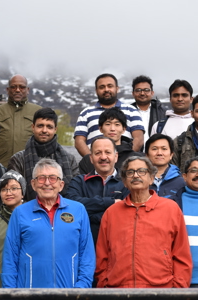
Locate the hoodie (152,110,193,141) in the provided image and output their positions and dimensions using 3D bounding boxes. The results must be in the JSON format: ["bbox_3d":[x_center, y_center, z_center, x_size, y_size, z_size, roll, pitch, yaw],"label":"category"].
[{"bbox_3d":[0.610,0.003,9.950,0.460,0.620,0.270,-1,-9,4],"label":"hoodie"}]

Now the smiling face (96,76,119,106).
[{"bbox_3d":[0.064,-0.444,9.950,0.165,0.228,0.190,-5,-9,6],"label":"smiling face"}]

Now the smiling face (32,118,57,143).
[{"bbox_3d":[-0.379,-0.143,9.150,0.165,0.190,0.160,0,-4,-3],"label":"smiling face"}]

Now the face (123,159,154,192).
[{"bbox_3d":[0.229,0.142,7.600,0.185,0.215,0.200,-1,-11,6],"label":"face"}]

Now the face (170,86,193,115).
[{"bbox_3d":[0.616,-0.388,9.800,0.170,0.220,0.200,0,-10,0],"label":"face"}]

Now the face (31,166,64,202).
[{"bbox_3d":[-0.291,0.180,7.500,0.185,0.220,0.200,0,-11,-2],"label":"face"}]

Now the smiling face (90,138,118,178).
[{"bbox_3d":[0.036,0.049,8.500,0.180,0.235,0.200,0,-10,0],"label":"smiling face"}]

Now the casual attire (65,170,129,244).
[{"bbox_3d":[0.023,0.446,8.550,0.530,0.640,0.300,0,-8,-2],"label":"casual attire"}]

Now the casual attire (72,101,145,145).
[{"bbox_3d":[0.081,-0.058,10.100,0.530,0.640,0.280,0,-8,0],"label":"casual attire"}]

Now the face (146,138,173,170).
[{"bbox_3d":[0.413,0.027,8.950,0.175,0.205,0.160,0,-4,2],"label":"face"}]

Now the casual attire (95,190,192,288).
[{"bbox_3d":[0.274,0.557,7.900,0.580,0.640,0.320,-2,-9,10],"label":"casual attire"}]

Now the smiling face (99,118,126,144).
[{"bbox_3d":[0.097,-0.163,9.100,0.180,0.210,0.200,0,-10,0],"label":"smiling face"}]

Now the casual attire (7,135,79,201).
[{"bbox_3d":[-0.392,0.228,9.100,0.520,0.680,0.300,0,-9,-3],"label":"casual attire"}]

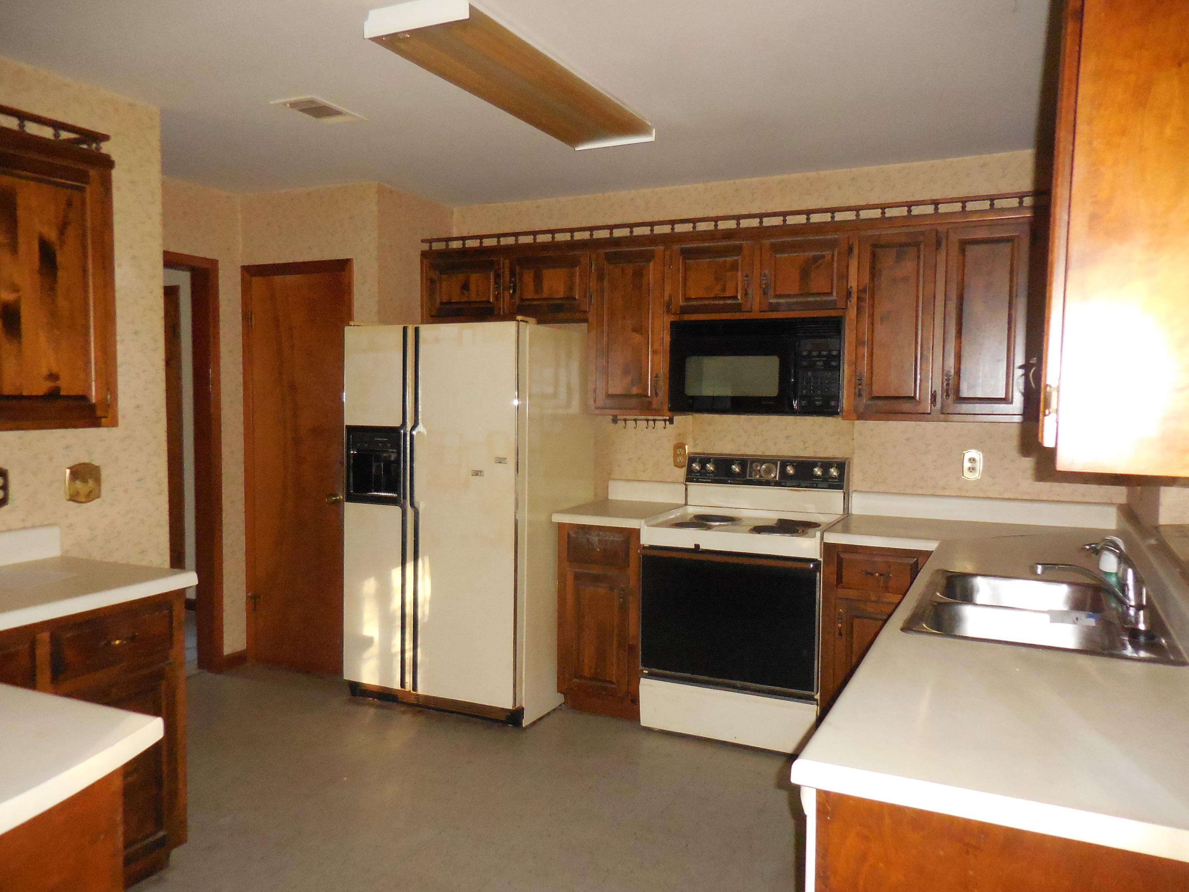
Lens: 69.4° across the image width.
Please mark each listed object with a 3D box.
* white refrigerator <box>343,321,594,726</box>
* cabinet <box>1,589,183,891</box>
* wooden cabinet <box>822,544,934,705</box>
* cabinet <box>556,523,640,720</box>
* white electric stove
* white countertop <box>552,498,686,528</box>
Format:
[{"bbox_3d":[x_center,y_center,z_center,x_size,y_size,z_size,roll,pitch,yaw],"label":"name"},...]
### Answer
[{"bbox_3d":[-0.584,0.320,4.156,0.925,1.777,0.730,2,4,26],"label":"white refrigerator"},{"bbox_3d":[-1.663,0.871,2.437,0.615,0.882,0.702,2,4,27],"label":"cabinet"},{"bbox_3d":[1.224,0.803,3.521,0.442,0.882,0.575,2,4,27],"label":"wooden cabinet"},{"bbox_3d":[0.150,0.772,4.073,0.432,0.882,0.575,2,4,27],"label":"cabinet"},{"bbox_3d":[0.669,0.647,3.761,0.764,1.167,0.630,2,4,27],"label":"white electric stove"},{"bbox_3d":[0.141,0.313,4.035,0.439,0.040,0.590,2,4,27],"label":"white countertop"}]

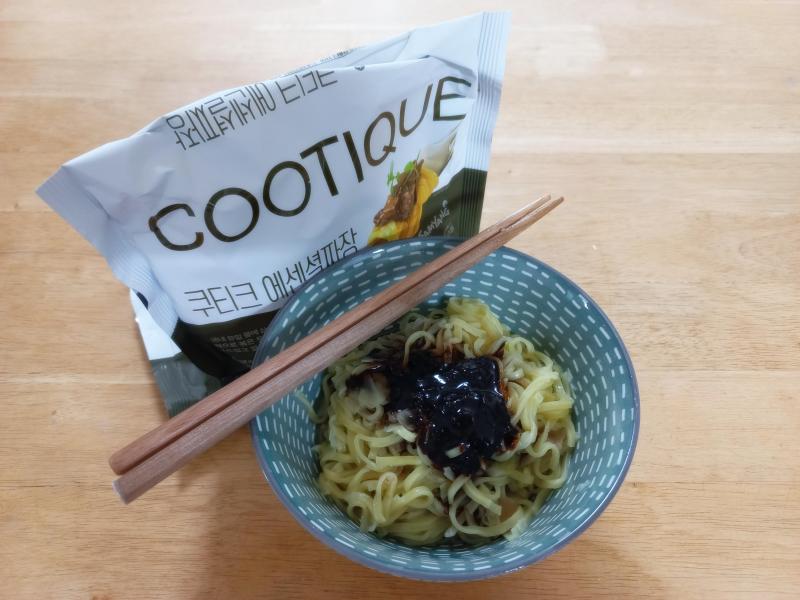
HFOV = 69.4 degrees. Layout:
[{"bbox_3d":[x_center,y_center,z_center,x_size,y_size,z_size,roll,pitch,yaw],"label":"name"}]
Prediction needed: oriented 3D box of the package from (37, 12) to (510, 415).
[{"bbox_3d":[-0.039,-0.035,0.281,0.205,0.152,0.060,-28,55,-16],"label":"package"}]

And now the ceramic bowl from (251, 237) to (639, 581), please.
[{"bbox_3d":[0.018,0.051,0.261,0.155,0.070,0.155,-2,52,3],"label":"ceramic bowl"}]

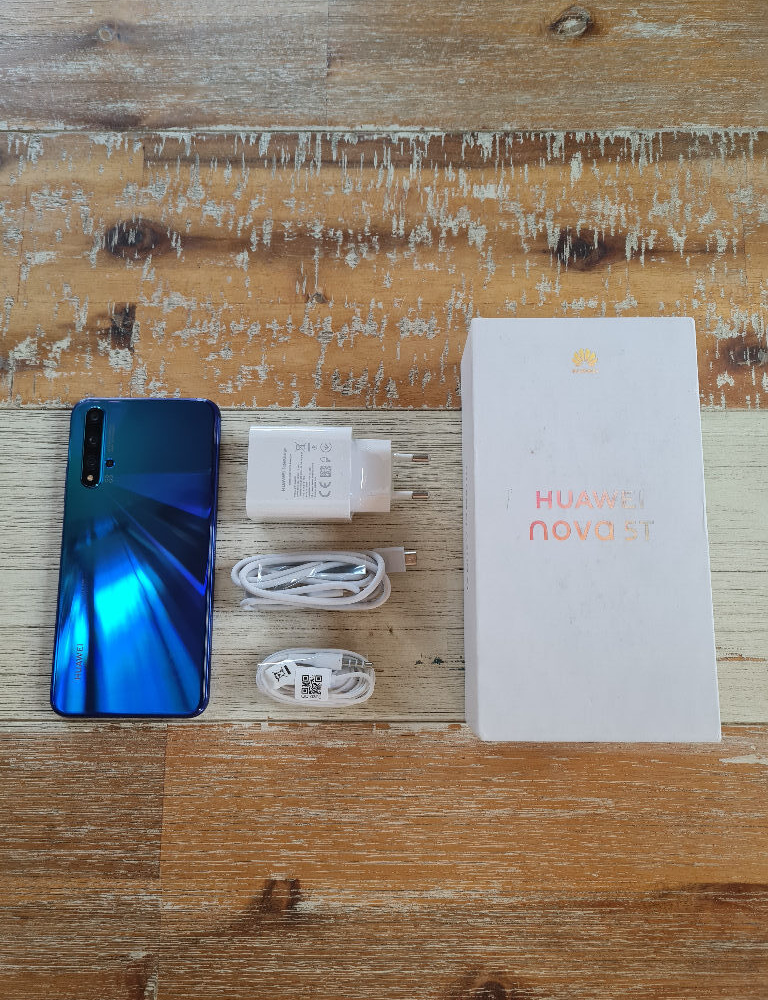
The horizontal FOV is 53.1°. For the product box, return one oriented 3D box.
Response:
[{"bbox_3d":[0.086,0.013,0.346,0.095,0.056,0.176,0,80,1],"label":"product box"}]

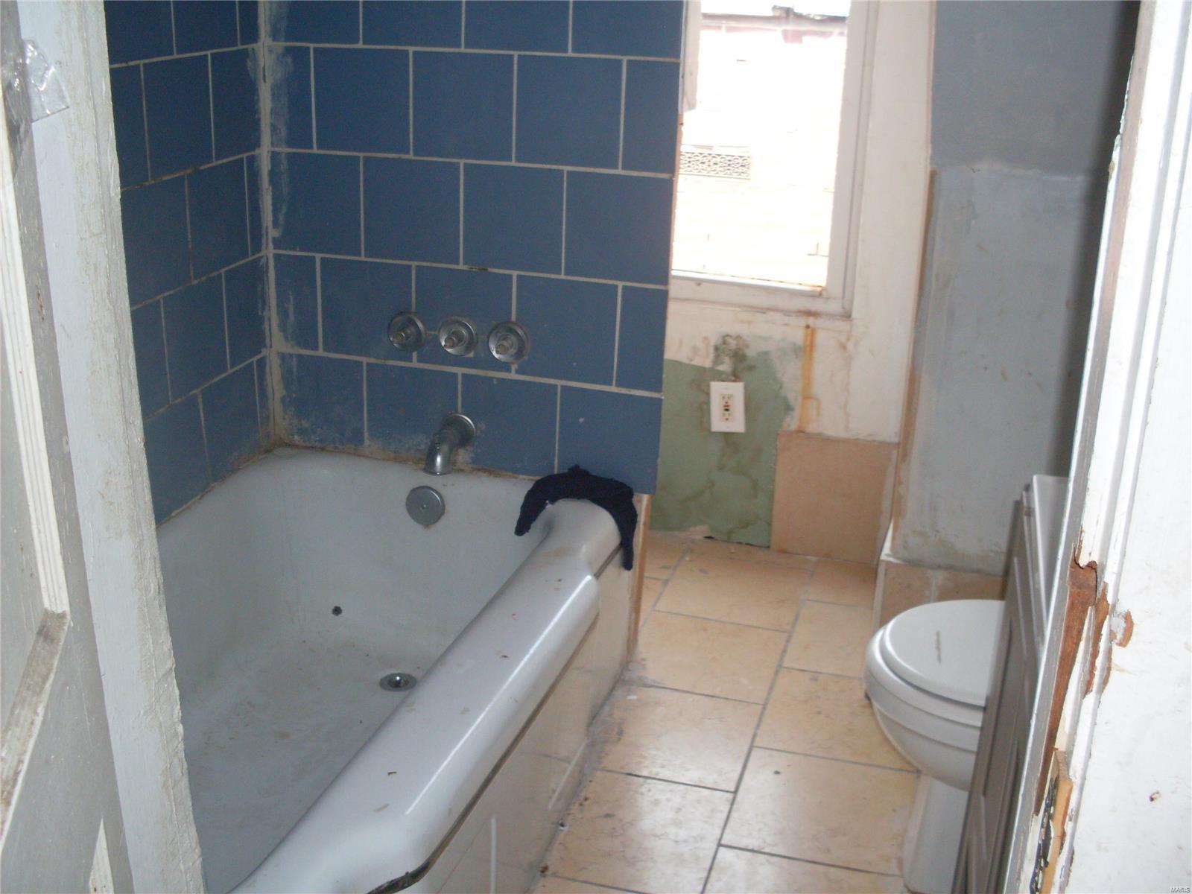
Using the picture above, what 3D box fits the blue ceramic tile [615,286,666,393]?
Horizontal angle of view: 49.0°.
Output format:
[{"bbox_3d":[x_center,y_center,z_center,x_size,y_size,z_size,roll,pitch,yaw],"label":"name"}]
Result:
[{"bbox_3d":[0.088,-0.204,2.480,0.093,0.202,0.010,7,21,14],"label":"blue ceramic tile"}]

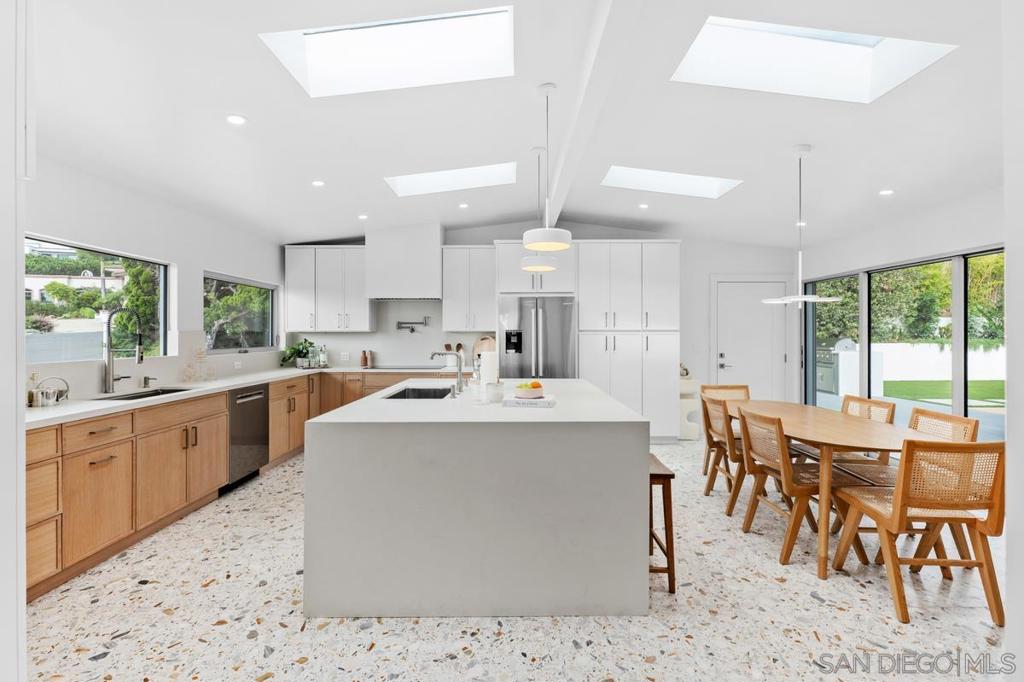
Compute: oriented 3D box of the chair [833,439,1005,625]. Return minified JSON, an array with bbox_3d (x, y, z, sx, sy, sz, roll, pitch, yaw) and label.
[{"bbox_3d":[2.035,0.878,2.335,0.490,0.830,0.570,0,1,5],"label":"chair"}]

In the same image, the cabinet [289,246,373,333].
[{"bbox_3d":[-2.334,-0.668,5.930,1.057,1.099,0.340,0,1,0],"label":"cabinet"}]

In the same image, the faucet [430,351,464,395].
[{"bbox_3d":[-0.464,0.224,3.198,0.240,0.274,0.065,0,1,0],"label":"faucet"}]

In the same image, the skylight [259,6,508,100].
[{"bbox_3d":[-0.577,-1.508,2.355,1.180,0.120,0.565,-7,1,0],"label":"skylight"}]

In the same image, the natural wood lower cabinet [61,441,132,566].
[{"bbox_3d":[-2.635,0.897,2.594,0.607,0.586,0.462,0,1,0],"label":"natural wood lower cabinet"}]

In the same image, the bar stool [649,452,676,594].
[{"bbox_3d":[0.637,0.975,2.519,0.380,0.615,0.445,0,1,0],"label":"bar stool"}]

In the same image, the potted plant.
[{"bbox_3d":[-2.664,0.155,5.650,0.390,0.370,0.330,0,1,0],"label":"potted plant"}]

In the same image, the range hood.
[{"bbox_3d":[-1.336,-0.993,5.850,0.936,0.936,0.500,0,1,0],"label":"range hood"}]

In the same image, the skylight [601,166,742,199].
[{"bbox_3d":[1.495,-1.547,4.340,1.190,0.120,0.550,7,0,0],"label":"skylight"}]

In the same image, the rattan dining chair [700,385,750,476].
[{"bbox_3d":[2.047,0.855,4.121,0.480,0.820,0.550,0,1,0],"label":"rattan dining chair"}]

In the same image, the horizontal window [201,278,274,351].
[{"bbox_3d":[-2.905,-0.260,4.939,0.090,0.730,1.320,0,1,0],"label":"horizontal window"}]

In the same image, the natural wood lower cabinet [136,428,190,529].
[{"bbox_3d":[-2.610,0.844,3.054,0.580,0.645,0.455,0,1,0],"label":"natural wood lower cabinet"}]

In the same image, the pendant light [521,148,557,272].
[{"bbox_3d":[0.223,-1.070,3.687,0.289,0.959,0.289,0,1,0],"label":"pendant light"}]

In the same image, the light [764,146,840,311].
[{"bbox_3d":[2.042,-0.801,3.215,0.557,1.141,0.506,0,1,0],"label":"light"}]

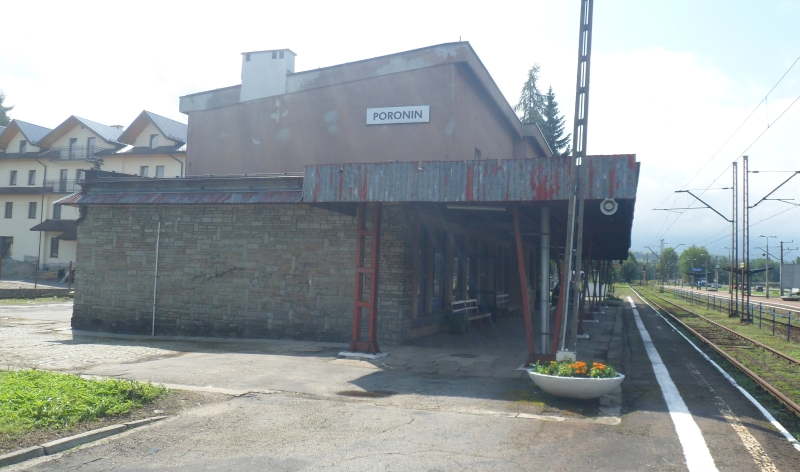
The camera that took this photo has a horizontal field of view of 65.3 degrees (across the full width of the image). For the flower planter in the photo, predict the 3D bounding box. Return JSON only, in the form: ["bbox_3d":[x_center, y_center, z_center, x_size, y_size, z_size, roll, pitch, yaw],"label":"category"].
[{"bbox_3d":[2.258,1.920,7.991,1.240,0.300,1.200,1,-4,20],"label":"flower planter"}]

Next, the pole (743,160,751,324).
[{"bbox_3d":[17.273,0.153,31.159,0.400,8.400,0.300,1,-4,20],"label":"pole"}]

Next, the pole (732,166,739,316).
[{"bbox_3d":[18.447,0.201,34.349,0.390,8.500,0.300,1,-4,20],"label":"pole"}]

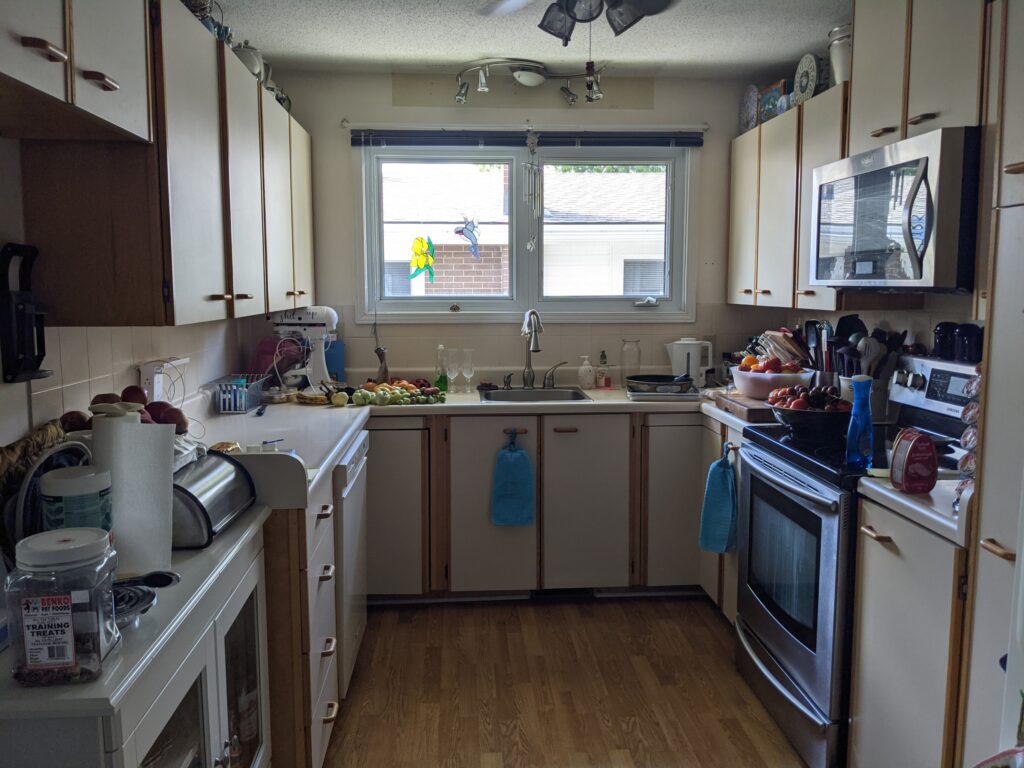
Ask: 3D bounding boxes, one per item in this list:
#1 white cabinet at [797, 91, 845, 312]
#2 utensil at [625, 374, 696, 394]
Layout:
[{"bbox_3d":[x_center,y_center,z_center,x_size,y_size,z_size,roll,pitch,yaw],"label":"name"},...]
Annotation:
[{"bbox_3d":[1.294,-0.670,2.960,0.330,0.790,0.370,-1,7,-4],"label":"white cabinet"},{"bbox_3d":[0.683,-0.006,3.679,0.320,0.060,0.320,-1,7,-4],"label":"utensil"}]

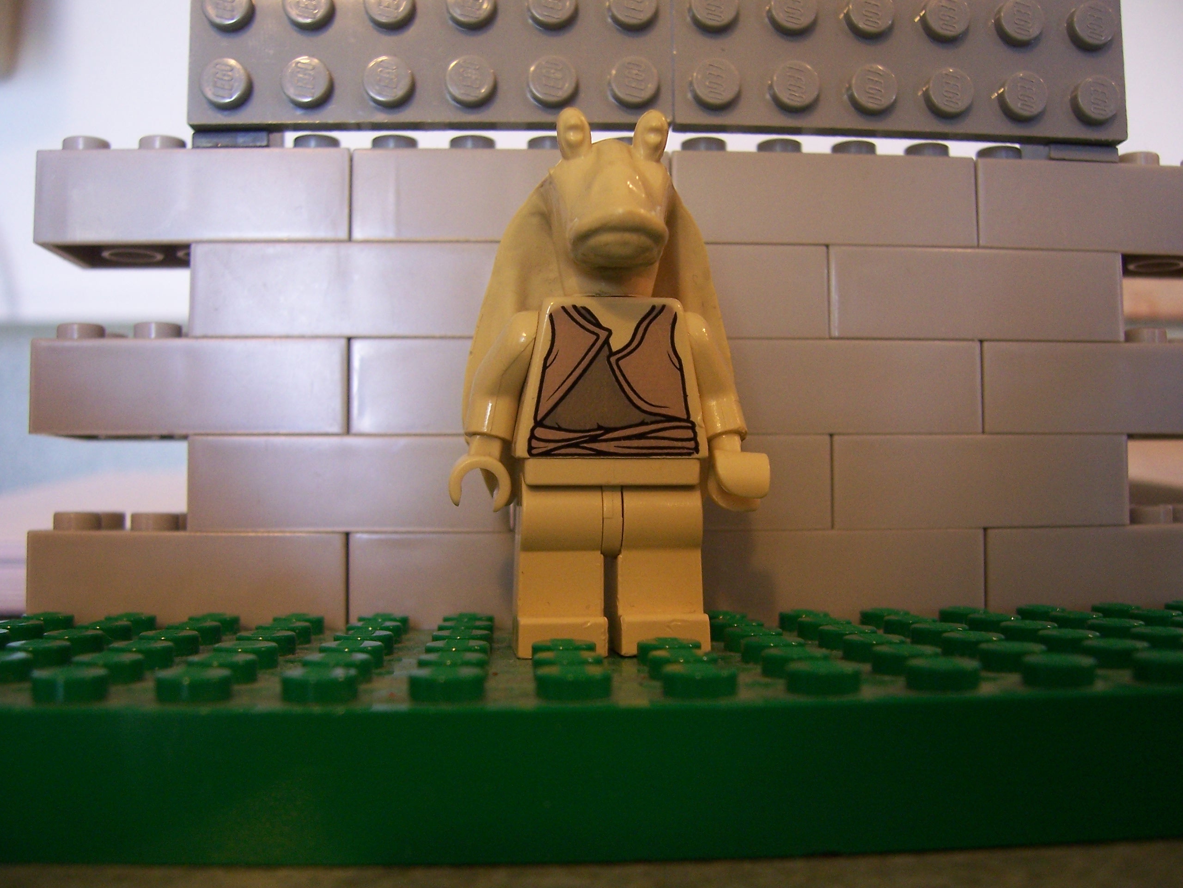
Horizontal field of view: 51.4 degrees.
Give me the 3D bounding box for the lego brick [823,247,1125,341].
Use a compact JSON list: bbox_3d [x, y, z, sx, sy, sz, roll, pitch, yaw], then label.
[{"bbox_3d":[0.040,-0.015,0.135,0.032,0.010,0.016,0,-2,-3],"label":"lego brick"}]

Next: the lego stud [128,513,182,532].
[{"bbox_3d":[-0.044,0.008,0.125,0.005,0.002,0.005,0,-2,-3],"label":"lego stud"}]

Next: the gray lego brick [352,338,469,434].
[{"bbox_3d":[-0.008,-0.005,0.131,0.032,0.010,0.016,0,-3,-3],"label":"gray lego brick"}]

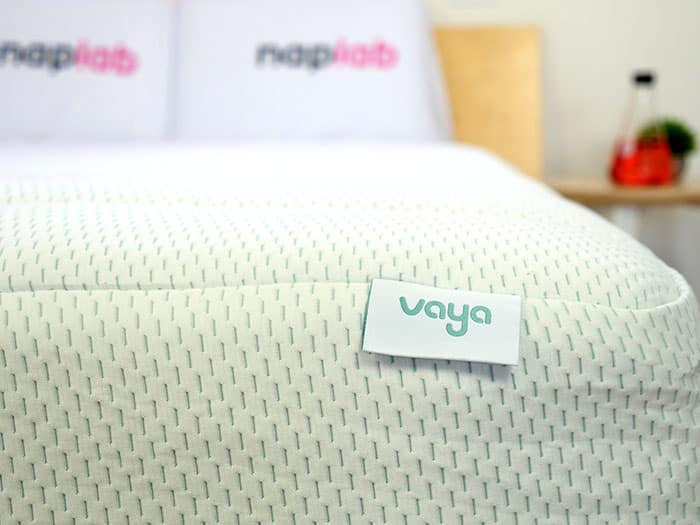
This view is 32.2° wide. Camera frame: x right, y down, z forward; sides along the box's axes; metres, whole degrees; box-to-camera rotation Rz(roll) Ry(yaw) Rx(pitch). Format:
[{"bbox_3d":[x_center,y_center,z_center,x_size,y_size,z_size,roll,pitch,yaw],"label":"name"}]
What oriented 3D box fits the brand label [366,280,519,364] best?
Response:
[{"bbox_3d":[0.070,0.044,0.899,0.112,0.056,0.007,6,-21,3],"label":"brand label"}]

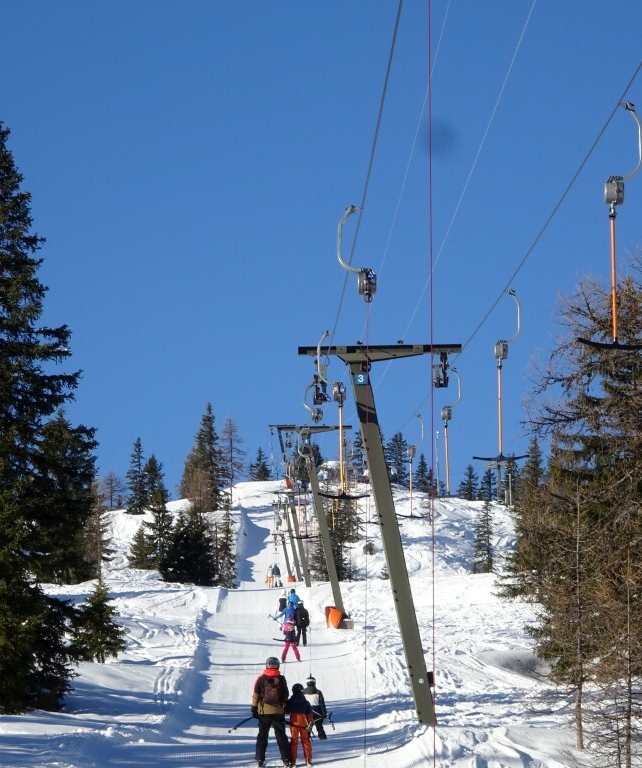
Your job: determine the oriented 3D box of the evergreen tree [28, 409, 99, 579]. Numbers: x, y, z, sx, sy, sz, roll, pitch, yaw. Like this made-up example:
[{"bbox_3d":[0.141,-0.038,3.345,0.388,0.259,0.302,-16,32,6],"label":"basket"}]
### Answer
[{"bbox_3d":[-12.435,5.481,240.000,3.477,8.531,3.477,-1,-10,0],"label":"evergreen tree"}]

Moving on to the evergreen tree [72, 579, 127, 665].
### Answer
[{"bbox_3d":[-6.240,6.662,140.000,1.578,2.402,1.578,-1,-10,0],"label":"evergreen tree"}]

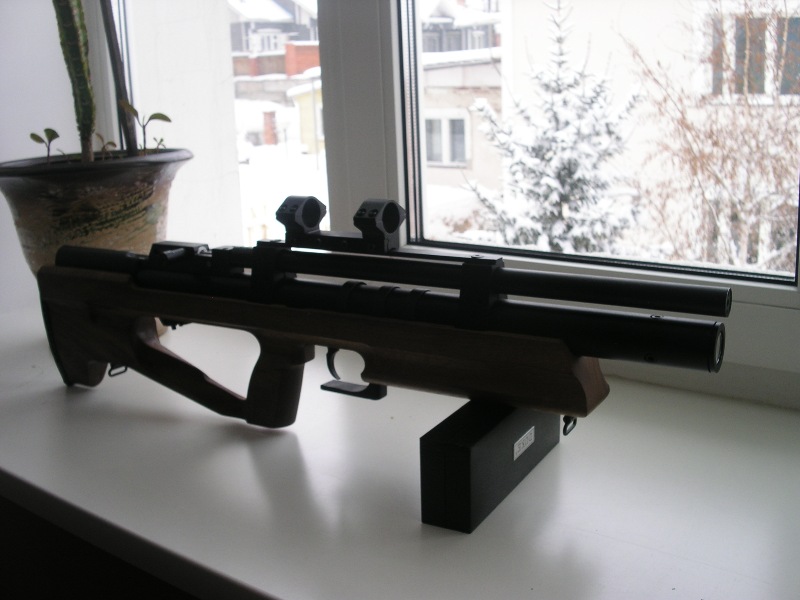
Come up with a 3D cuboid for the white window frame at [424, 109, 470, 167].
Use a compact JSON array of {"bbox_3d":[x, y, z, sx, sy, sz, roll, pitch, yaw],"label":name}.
[{"bbox_3d":[1.165,-4.058,22.000,1.420,1.460,0.150,7,17,30],"label":"white window frame"}]

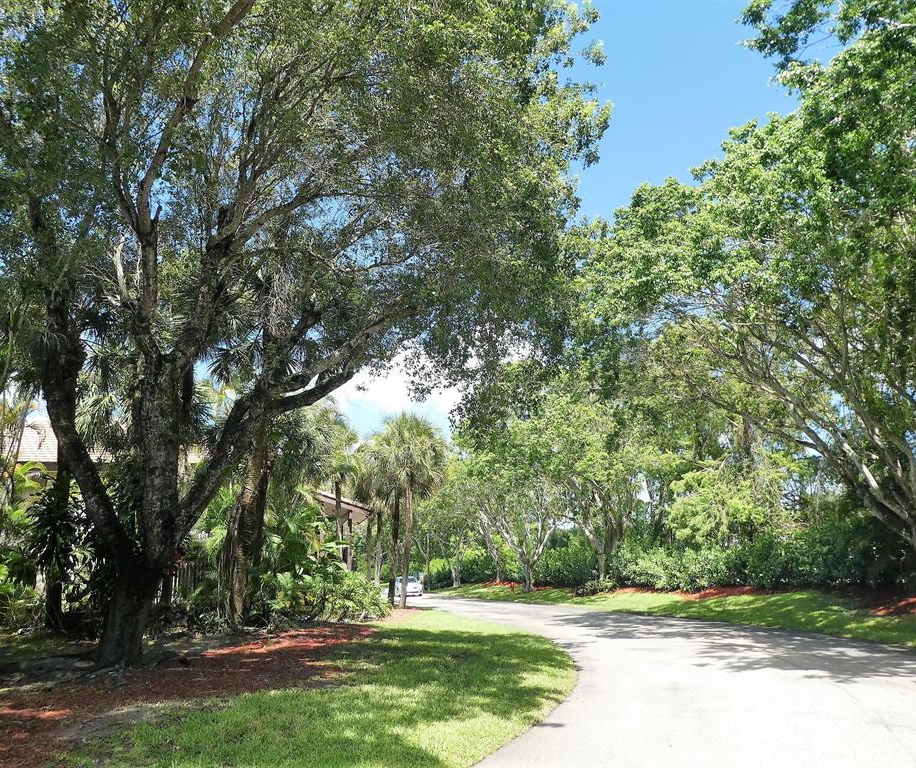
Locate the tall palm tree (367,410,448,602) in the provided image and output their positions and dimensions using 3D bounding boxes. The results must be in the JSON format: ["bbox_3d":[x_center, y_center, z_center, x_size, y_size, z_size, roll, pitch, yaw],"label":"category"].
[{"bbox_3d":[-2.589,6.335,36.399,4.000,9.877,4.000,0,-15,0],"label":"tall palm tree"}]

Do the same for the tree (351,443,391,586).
[{"bbox_3d":[-5.438,8.768,45.691,2.900,10.004,2.900,0,-15,0],"label":"tree"}]

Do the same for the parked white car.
[{"bbox_3d":[-4.126,16.152,56.751,1.780,1.490,4.300,5,-16,-18],"label":"parked white car"}]

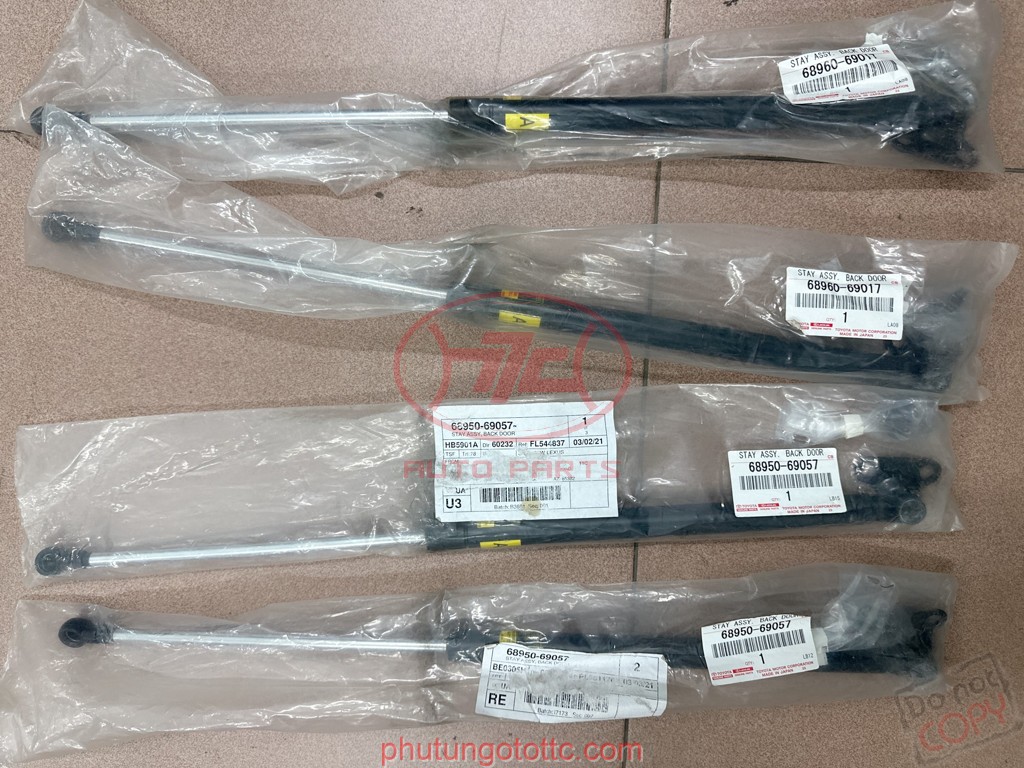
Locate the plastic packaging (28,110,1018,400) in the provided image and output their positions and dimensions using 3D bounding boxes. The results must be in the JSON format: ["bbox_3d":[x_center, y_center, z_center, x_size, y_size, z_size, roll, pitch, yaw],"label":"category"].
[{"bbox_3d":[0.006,-0.086,0.485,0.674,0.038,0.114,8,95,-1],"label":"plastic packaging"}]

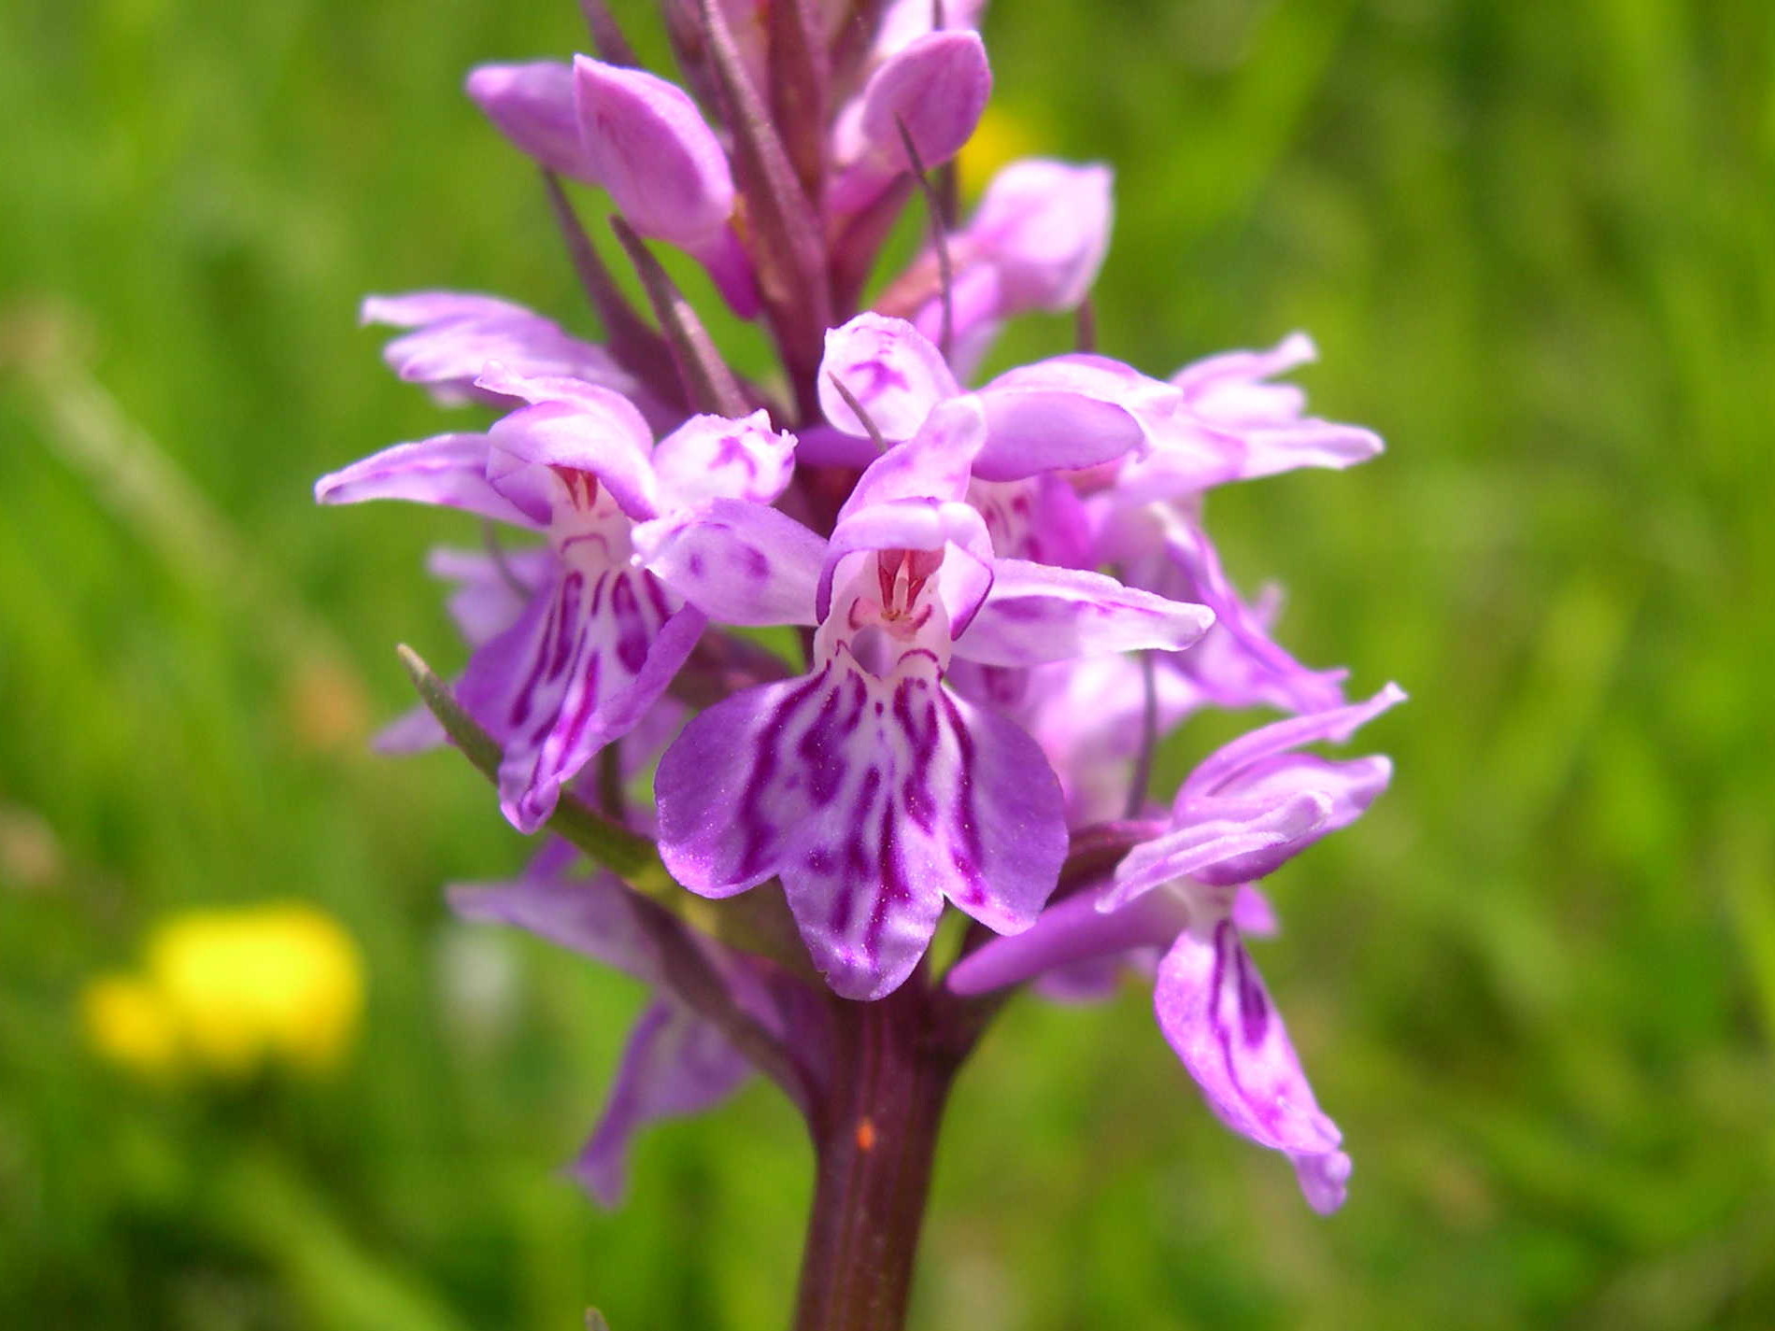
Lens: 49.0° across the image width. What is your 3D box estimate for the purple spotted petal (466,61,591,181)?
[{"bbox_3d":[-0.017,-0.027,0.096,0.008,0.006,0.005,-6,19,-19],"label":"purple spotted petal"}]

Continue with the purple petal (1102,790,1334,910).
[{"bbox_3d":[0.012,0.007,0.069,0.009,0.003,0.003,-26,6,-5],"label":"purple petal"}]

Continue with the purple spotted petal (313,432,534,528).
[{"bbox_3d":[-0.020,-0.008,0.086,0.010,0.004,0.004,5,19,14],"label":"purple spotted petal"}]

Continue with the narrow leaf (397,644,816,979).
[{"bbox_3d":[-0.010,0.005,0.065,0.018,0.003,0.003,38,6,-6],"label":"narrow leaf"}]

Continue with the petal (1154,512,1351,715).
[{"bbox_3d":[0.013,-0.002,0.068,0.003,0.009,0.005,-43,0,6],"label":"petal"}]

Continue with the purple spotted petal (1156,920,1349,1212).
[{"bbox_3d":[0.013,0.015,0.071,0.006,0.011,0.004,-22,-4,-42],"label":"purple spotted petal"}]

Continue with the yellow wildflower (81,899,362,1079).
[{"bbox_3d":[-0.075,0.037,0.220,0.029,0.016,0.022,0,18,0],"label":"yellow wildflower"}]

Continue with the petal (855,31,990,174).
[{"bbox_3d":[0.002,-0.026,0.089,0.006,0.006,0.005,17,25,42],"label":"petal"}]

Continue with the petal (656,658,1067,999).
[{"bbox_3d":[-0.001,0.005,0.066,0.014,0.011,0.004,0,-6,0],"label":"petal"}]

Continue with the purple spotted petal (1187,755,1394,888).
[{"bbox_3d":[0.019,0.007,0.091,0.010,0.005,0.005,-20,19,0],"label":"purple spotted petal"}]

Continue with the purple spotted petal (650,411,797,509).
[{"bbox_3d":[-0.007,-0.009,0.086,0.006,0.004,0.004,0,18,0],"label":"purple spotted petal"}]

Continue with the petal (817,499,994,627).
[{"bbox_3d":[0.001,-0.003,0.059,0.005,0.004,0.003,2,9,0],"label":"petal"}]

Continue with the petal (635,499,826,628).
[{"bbox_3d":[-0.005,-0.003,0.059,0.005,0.003,0.002,13,6,0],"label":"petal"}]

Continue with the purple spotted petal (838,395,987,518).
[{"bbox_3d":[0.001,-0.007,0.060,0.003,0.005,0.002,39,-15,0],"label":"purple spotted petal"}]

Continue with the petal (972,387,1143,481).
[{"bbox_3d":[0.006,-0.008,0.070,0.006,0.003,0.003,0,3,-6],"label":"petal"}]

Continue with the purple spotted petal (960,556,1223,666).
[{"bbox_3d":[0.007,-0.002,0.067,0.009,0.004,0.003,1,6,-6],"label":"purple spotted petal"}]

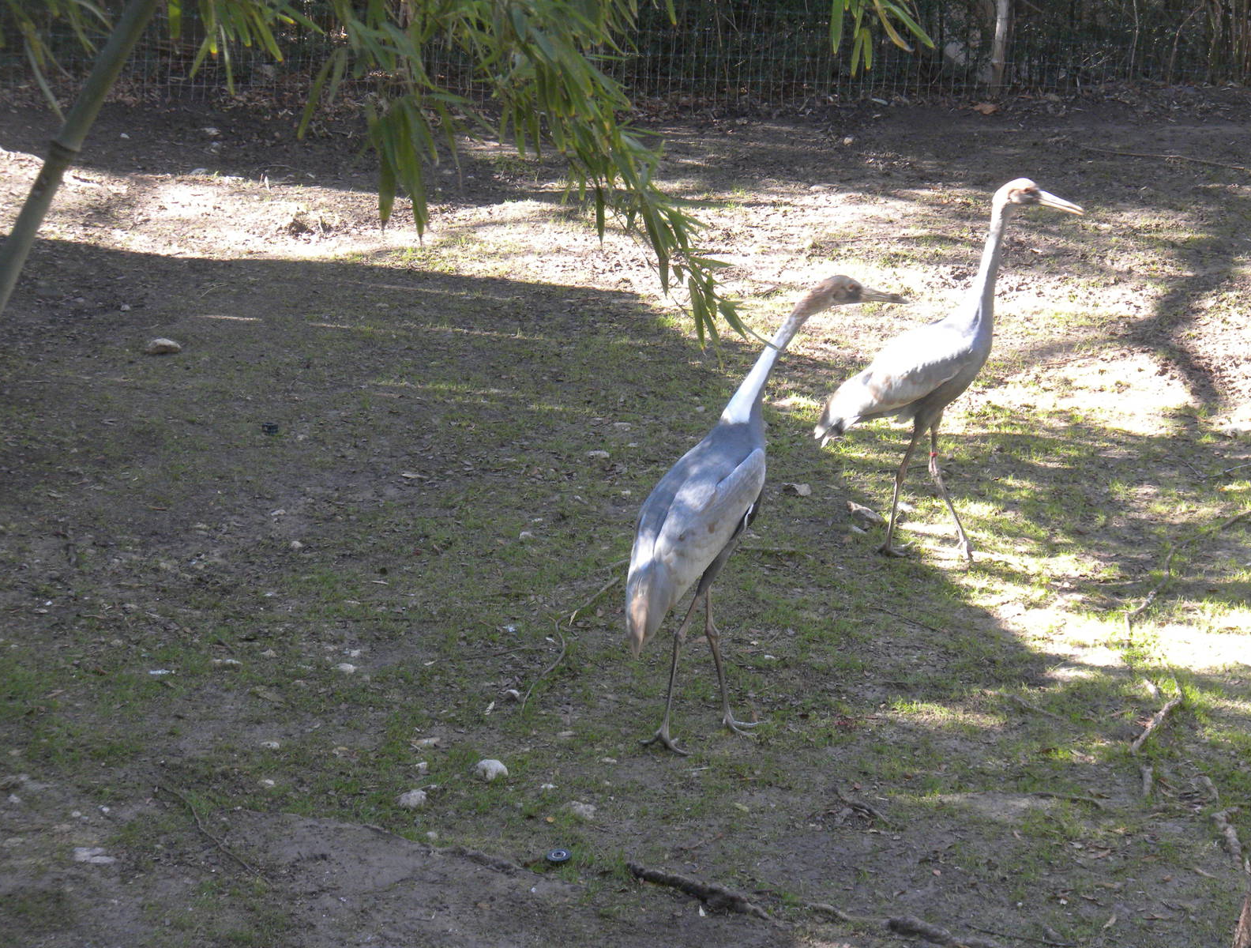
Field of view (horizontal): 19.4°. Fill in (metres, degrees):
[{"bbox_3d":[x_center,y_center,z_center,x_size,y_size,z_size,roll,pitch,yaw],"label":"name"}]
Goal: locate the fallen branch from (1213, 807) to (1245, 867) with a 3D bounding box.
[{"bbox_3d":[1.457,0.861,8.777,0.070,0.035,0.342,1,17,-2],"label":"fallen branch"}]

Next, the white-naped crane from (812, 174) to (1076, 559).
[{"bbox_3d":[0.943,-0.317,10.740,0.739,1.141,0.260,5,17,9],"label":"white-naped crane"}]

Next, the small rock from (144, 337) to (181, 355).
[{"bbox_3d":[-1.624,-0.453,12.850,0.128,0.045,0.085,2,17,0],"label":"small rock"}]

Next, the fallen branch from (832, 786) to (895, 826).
[{"bbox_3d":[0.587,0.799,8.901,0.080,0.030,0.224,-8,19,-30],"label":"fallen branch"}]

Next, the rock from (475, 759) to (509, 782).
[{"bbox_3d":[-0.329,0.727,9.016,0.080,0.048,0.070,2,17,0],"label":"rock"}]

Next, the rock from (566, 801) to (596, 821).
[{"bbox_3d":[-0.105,0.809,8.791,0.069,0.032,0.060,2,17,0],"label":"rock"}]

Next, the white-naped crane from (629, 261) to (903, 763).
[{"bbox_3d":[0.376,0.079,9.339,0.863,1.147,0.280,-11,21,-37],"label":"white-naped crane"}]

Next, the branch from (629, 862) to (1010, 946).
[{"bbox_3d":[0.435,0.963,8.300,0.906,0.050,0.090,8,18,21],"label":"branch"}]

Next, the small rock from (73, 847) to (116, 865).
[{"bbox_3d":[-1.224,0.881,8.449,0.098,0.022,0.080,2,17,0],"label":"small rock"}]

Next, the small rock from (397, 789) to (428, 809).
[{"bbox_3d":[-0.513,0.783,8.831,0.074,0.035,0.060,2,17,0],"label":"small rock"}]

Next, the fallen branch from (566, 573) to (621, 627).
[{"bbox_3d":[-0.084,0.345,10.377,0.035,0.018,0.393,8,18,20],"label":"fallen branch"}]

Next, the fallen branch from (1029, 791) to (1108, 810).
[{"bbox_3d":[1.091,0.795,8.989,0.197,0.018,0.035,10,18,26],"label":"fallen branch"}]

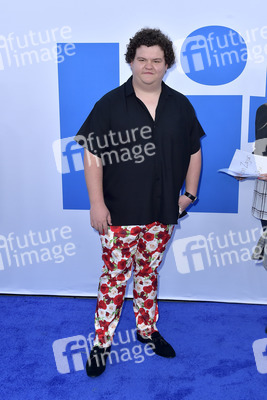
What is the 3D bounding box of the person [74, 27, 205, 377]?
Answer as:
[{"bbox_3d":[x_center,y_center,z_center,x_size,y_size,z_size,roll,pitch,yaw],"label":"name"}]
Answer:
[{"bbox_3d":[0.035,0.028,2.498,0.670,1.780,0.420,-4,12,-17],"label":"person"}]

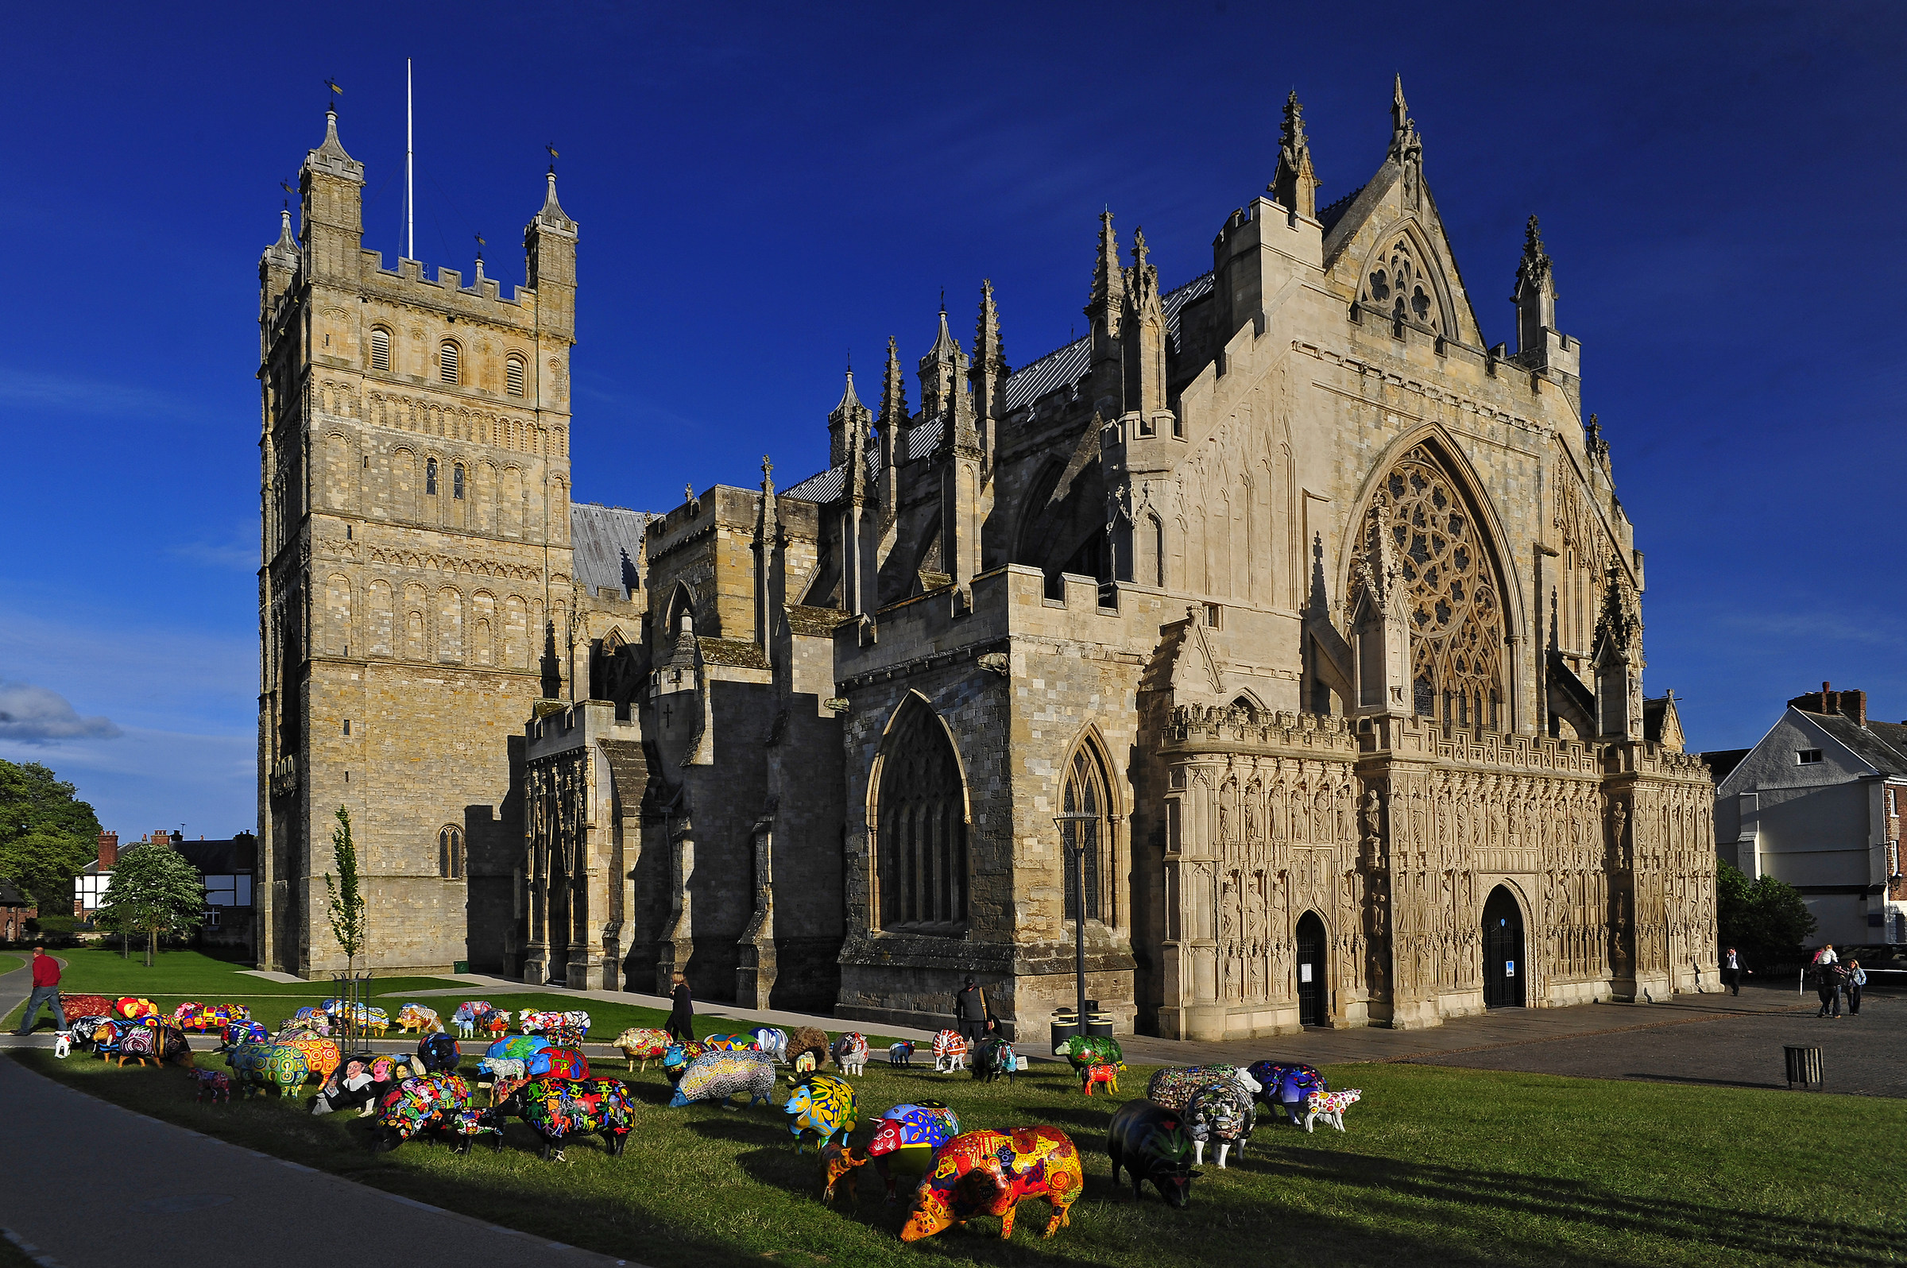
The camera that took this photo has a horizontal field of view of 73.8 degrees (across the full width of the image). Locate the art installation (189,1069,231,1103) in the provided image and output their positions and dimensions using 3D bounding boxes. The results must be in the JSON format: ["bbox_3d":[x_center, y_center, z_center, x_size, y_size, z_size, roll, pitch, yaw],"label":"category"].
[{"bbox_3d":[-9.131,5.552,15.600,0.500,0.410,0.180,2,-7,-17],"label":"art installation"}]

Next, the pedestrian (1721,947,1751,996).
[{"bbox_3d":[28.205,12.193,45.800,0.620,1.750,0.420,-8,-13,30],"label":"pedestrian"}]

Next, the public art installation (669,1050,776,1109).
[{"bbox_3d":[-3.008,5.821,16.600,1.300,0.770,0.530,2,-9,-11],"label":"public art installation"}]

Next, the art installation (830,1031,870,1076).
[{"bbox_3d":[-1.818,7.362,22.300,0.550,0.780,1.100,2,-9,-13],"label":"art installation"}]

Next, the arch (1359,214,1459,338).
[{"bbox_3d":[15.650,-12.297,43.600,5.400,4.200,0.700,6,-11,-33],"label":"arch"}]

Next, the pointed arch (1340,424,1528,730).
[{"bbox_3d":[16.277,-1.695,42.500,9.800,10.600,1.100,6,-11,-33],"label":"pointed arch"}]

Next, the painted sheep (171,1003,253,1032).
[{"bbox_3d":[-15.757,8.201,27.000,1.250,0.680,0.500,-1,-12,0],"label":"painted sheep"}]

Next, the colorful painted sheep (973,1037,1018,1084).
[{"bbox_3d":[0.714,7.019,21.000,0.480,0.750,1.080,3,-12,-19],"label":"colorful painted sheep"}]

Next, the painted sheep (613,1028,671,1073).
[{"bbox_3d":[-5.465,7.316,22.400,1.080,0.780,0.500,5,-10,-27],"label":"painted sheep"}]

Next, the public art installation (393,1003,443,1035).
[{"bbox_3d":[-11.565,8.353,27.500,1.050,0.690,0.500,4,-13,-23],"label":"public art installation"}]

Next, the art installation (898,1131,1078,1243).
[{"bbox_3d":[0.253,3.818,8.800,1.250,0.780,0.500,3,-9,-17],"label":"art installation"}]

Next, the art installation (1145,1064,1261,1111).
[{"bbox_3d":[2.495,4.632,12.700,1.150,0.710,0.460,-1,-7,11],"label":"art installation"}]

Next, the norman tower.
[{"bbox_3d":[-29.518,-4.431,70.500,12.032,43.204,12.032,5,-9,-36],"label":"norman tower"}]

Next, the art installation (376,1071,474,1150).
[{"bbox_3d":[-4.837,4.374,11.600,0.460,0.630,1.020,-5,-9,36],"label":"art installation"}]

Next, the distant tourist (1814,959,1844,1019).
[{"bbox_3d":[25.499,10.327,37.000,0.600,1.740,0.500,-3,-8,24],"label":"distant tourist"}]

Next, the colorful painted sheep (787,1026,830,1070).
[{"bbox_3d":[-2.480,7.146,21.800,0.580,0.800,1.100,0,-9,-3],"label":"colorful painted sheep"}]

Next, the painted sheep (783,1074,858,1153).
[{"bbox_3d":[-1.326,4.788,12.700,0.500,0.760,1.080,-6,-11,32],"label":"painted sheep"}]

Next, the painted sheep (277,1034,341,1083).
[{"bbox_3d":[-9.394,6.179,18.200,1.180,0.740,0.480,2,-9,-15],"label":"painted sheep"}]

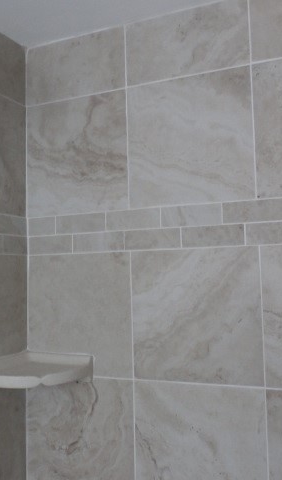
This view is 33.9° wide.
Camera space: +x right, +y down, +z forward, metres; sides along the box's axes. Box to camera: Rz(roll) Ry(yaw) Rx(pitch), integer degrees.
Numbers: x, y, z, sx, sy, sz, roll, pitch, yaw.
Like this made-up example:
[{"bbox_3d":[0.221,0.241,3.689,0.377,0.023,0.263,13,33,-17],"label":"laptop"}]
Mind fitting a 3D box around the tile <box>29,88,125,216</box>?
[{"bbox_3d":[-0.179,-0.231,1.285,0.321,0.321,0.012,-3,-4,23],"label":"tile"}]

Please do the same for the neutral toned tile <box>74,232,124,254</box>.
[{"bbox_3d":[-0.109,0.007,1.203,0.149,0.049,0.011,-3,-4,23],"label":"neutral toned tile"}]

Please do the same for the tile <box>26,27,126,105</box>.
[{"bbox_3d":[-0.185,-0.481,1.302,0.321,0.173,0.012,-3,-4,23],"label":"tile"}]

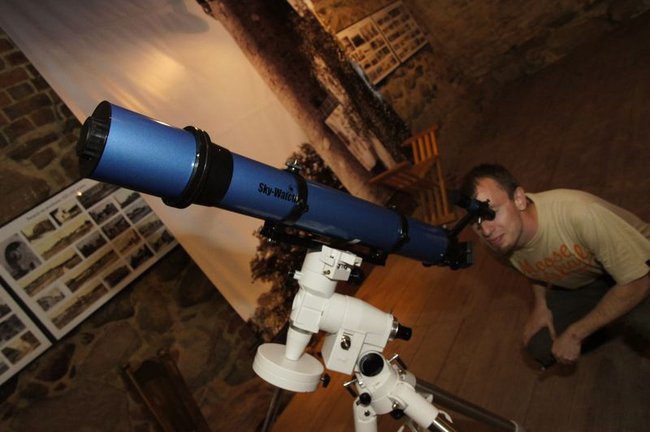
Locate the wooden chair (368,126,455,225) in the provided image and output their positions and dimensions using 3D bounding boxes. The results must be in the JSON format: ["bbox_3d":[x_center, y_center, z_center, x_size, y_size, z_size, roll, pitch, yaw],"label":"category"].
[{"bbox_3d":[0.908,-0.305,4.090,0.461,0.648,0.746,-26,15,46],"label":"wooden chair"}]

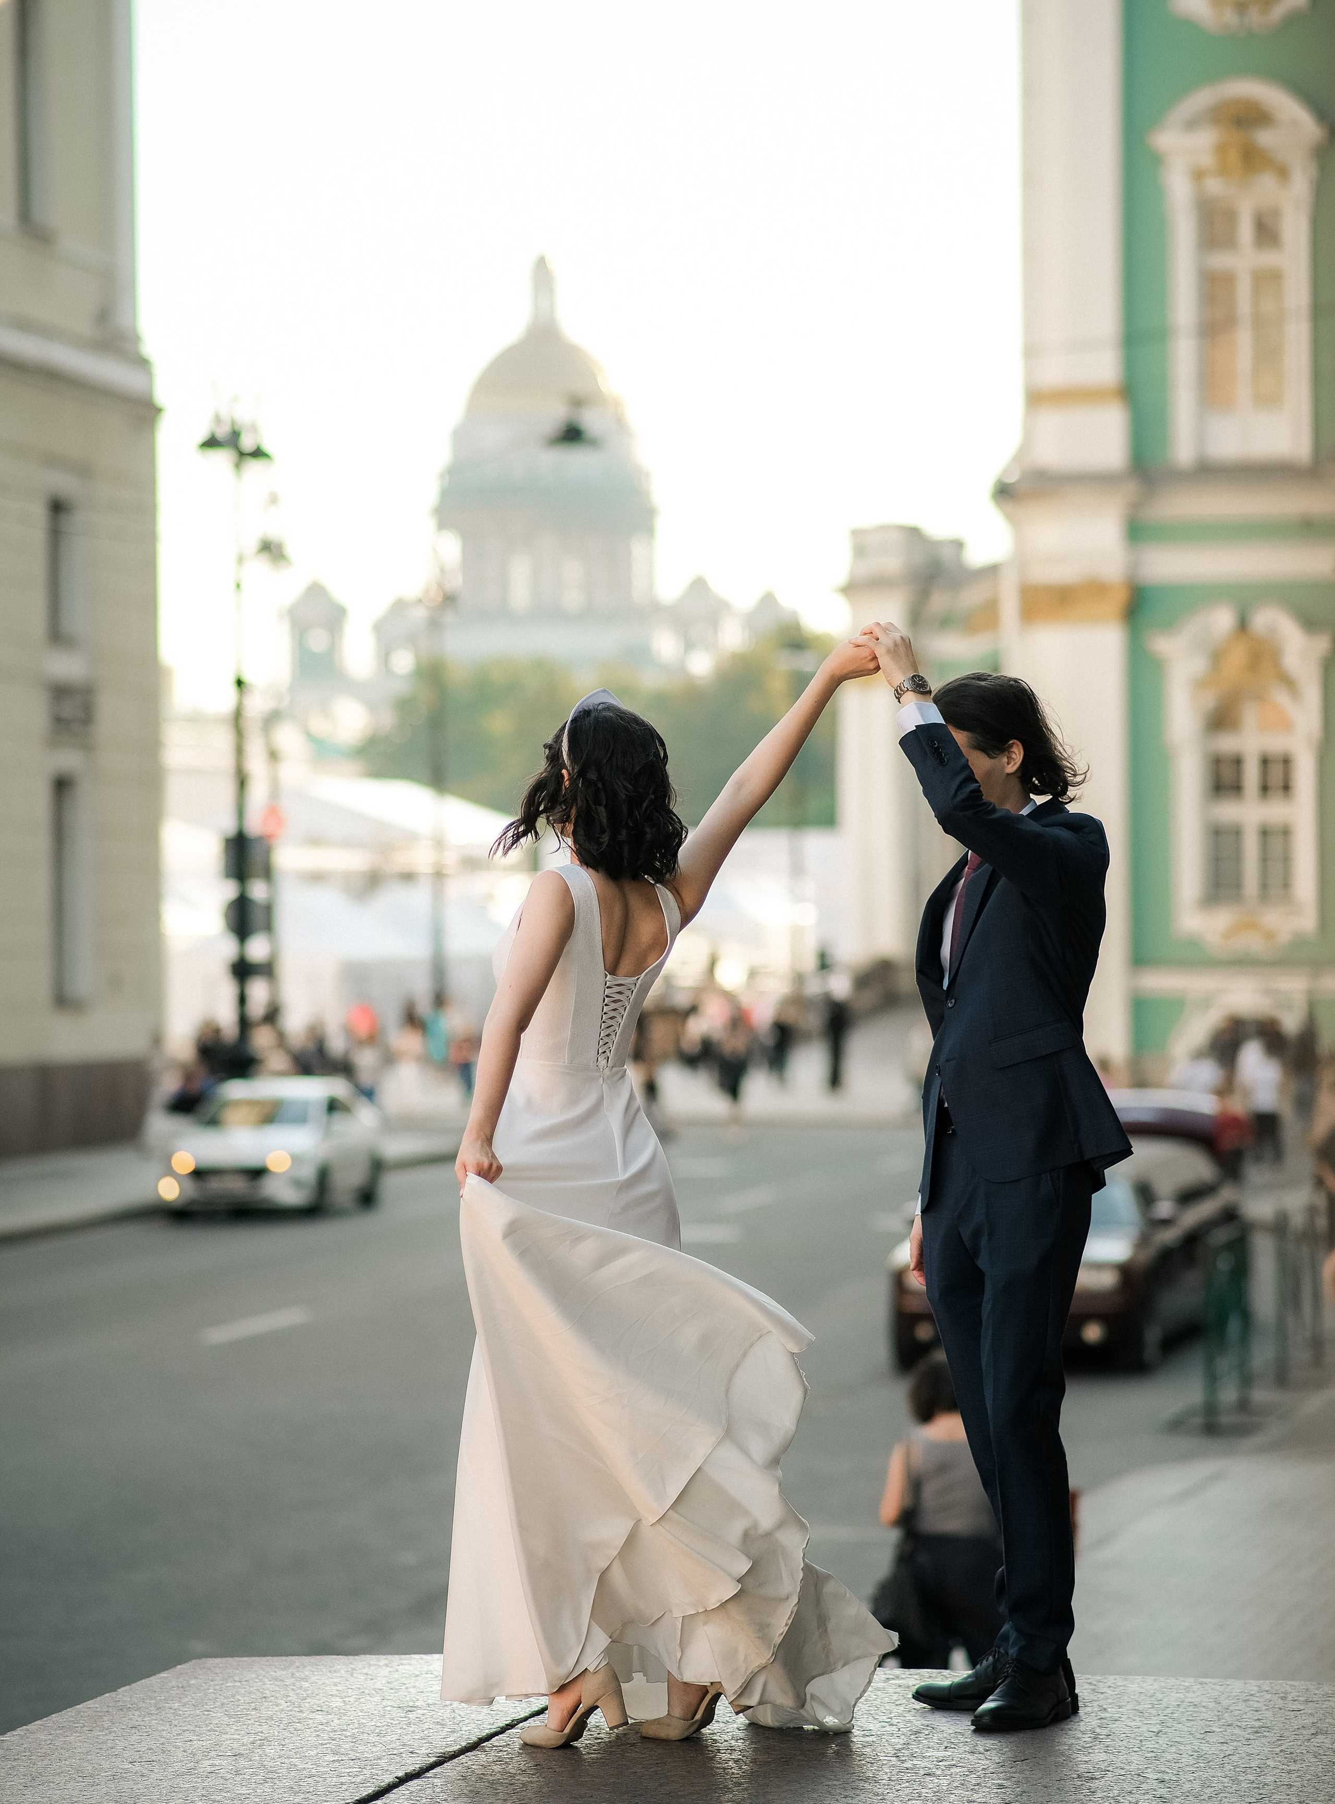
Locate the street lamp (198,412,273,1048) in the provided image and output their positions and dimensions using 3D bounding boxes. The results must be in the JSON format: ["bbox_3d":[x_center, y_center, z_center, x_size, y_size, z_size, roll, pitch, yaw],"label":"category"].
[{"bbox_3d":[-6.371,-1.696,105.000,1.100,11.000,1.000,0,0,0],"label":"street lamp"}]

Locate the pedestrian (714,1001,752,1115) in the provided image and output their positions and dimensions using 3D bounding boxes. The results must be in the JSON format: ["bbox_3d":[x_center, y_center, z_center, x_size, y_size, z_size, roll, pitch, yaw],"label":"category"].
[{"bbox_3d":[0.951,2.297,103.000,0.500,1.700,0.360,0,-1,0],"label":"pedestrian"}]

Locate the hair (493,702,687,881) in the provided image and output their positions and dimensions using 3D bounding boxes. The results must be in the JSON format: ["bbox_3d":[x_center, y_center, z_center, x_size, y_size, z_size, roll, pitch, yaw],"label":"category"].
[{"bbox_3d":[-0.126,-0.184,11.900,0.290,0.300,0.260,0,0,-25],"label":"hair"}]

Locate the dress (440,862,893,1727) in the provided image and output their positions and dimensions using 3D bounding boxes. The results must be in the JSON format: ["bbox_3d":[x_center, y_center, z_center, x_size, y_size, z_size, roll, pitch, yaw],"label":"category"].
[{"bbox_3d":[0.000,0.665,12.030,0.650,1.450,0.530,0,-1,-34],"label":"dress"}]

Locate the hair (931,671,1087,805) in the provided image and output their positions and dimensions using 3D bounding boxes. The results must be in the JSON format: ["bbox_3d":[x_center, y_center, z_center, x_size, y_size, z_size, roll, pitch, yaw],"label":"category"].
[{"bbox_3d":[0.589,-0.282,12.270,0.255,0.230,0.190,0,0,-16],"label":"hair"}]

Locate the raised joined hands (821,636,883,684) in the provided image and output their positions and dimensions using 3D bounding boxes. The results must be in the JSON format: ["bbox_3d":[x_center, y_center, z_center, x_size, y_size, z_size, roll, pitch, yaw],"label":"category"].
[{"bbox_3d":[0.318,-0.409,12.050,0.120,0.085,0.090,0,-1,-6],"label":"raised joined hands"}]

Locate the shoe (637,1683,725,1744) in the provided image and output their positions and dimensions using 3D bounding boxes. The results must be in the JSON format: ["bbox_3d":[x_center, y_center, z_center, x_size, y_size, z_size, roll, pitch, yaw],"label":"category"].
[{"bbox_3d":[0.032,1.357,12.000,0.195,0.130,0.077,-1,-1,18],"label":"shoe"}]

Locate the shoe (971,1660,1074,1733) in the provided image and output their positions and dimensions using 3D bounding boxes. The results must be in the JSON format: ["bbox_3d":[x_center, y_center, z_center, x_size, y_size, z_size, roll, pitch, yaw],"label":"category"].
[{"bbox_3d":[0.609,1.356,12.210,0.105,0.110,0.295,-1,0,34],"label":"shoe"}]

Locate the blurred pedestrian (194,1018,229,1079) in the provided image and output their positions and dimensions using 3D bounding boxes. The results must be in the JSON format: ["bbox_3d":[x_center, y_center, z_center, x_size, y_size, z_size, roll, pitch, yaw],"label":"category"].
[{"bbox_3d":[-6.949,2.689,108.984,0.500,1.700,0.360,0,-1,0],"label":"blurred pedestrian"}]

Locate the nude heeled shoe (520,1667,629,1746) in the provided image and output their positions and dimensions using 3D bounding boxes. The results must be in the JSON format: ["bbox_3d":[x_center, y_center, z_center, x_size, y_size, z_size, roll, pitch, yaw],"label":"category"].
[{"bbox_3d":[-0.155,1.353,11.970,0.195,0.135,0.077,-1,-1,18],"label":"nude heeled shoe"}]

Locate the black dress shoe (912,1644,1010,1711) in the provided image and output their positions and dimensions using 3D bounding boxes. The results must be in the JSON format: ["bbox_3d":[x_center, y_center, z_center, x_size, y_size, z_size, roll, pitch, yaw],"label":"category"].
[{"bbox_3d":[0.572,1.353,12.400,0.295,0.112,0.105,0,0,3],"label":"black dress shoe"}]

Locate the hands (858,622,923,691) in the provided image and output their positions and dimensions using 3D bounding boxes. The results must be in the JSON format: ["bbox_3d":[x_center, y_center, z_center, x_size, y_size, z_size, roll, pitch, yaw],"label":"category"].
[{"bbox_3d":[0.379,-0.419,12.100,0.120,0.120,0.100,0,0,0],"label":"hands"}]

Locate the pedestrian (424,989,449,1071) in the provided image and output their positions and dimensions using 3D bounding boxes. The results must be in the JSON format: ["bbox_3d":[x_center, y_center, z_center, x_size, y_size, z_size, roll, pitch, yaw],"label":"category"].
[{"bbox_3d":[-3.813,2.347,118.000,0.450,1.670,0.320,0,0,-37],"label":"pedestrian"}]

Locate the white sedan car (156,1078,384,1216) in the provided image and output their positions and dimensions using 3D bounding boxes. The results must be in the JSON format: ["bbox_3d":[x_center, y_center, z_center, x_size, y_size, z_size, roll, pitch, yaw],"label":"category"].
[{"bbox_3d":[-4.516,2.783,81.500,1.770,1.460,4.450,0,0,10],"label":"white sedan car"}]

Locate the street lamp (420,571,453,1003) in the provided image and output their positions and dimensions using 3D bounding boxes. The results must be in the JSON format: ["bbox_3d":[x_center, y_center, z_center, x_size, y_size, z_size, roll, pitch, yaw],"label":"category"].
[{"bbox_3d":[-4.399,-1.211,135.028,0.750,10.100,0.750,0,-1,0],"label":"street lamp"}]

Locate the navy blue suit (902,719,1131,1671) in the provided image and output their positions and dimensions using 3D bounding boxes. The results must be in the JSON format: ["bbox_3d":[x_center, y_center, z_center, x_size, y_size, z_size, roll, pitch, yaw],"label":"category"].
[{"bbox_3d":[0.602,0.504,12.270,0.400,1.630,0.480,0,0,-32],"label":"navy blue suit"}]

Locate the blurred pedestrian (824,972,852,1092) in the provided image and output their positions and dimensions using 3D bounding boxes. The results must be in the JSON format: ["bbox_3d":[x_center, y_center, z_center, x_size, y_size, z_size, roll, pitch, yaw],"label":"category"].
[{"bbox_3d":[2.684,2.117,112.000,0.500,1.750,0.360,0,-1,0],"label":"blurred pedestrian"}]

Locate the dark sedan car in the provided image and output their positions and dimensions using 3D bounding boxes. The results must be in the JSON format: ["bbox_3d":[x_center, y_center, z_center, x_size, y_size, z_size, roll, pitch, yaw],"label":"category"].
[{"bbox_3d":[2.878,2.343,50.500,1.850,1.680,4.750,-1,0,10],"label":"dark sedan car"}]

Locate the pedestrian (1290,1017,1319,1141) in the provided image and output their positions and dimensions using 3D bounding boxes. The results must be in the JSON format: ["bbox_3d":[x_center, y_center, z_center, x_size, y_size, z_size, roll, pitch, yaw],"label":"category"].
[{"bbox_3d":[8.600,2.373,96.000,0.460,1.690,0.320,0,0,0],"label":"pedestrian"}]

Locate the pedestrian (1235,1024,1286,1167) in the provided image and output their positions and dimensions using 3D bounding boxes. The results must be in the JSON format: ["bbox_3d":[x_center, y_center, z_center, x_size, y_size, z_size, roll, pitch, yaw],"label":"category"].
[{"bbox_3d":[7.248,2.361,87.000,0.500,1.720,0.360,0,-1,0],"label":"pedestrian"}]

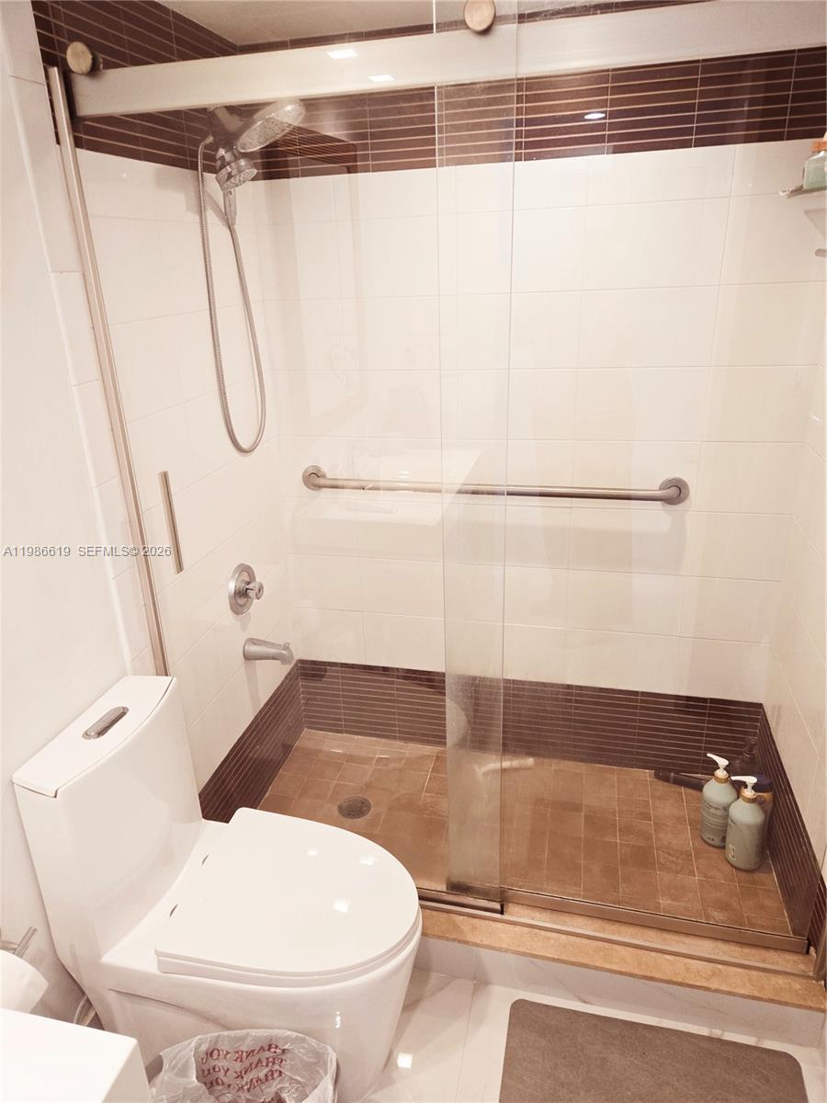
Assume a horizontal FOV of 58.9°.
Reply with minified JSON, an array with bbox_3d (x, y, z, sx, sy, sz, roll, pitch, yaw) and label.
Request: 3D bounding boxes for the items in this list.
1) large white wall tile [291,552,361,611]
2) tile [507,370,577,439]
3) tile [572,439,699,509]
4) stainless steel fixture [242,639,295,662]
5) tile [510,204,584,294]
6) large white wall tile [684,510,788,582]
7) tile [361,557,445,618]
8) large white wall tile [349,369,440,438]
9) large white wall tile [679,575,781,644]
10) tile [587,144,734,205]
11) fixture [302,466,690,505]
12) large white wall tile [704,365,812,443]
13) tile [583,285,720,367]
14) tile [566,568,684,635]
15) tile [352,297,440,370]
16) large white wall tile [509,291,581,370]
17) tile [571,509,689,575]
[{"bbox_3d":[-0.284,0.103,2.425,0.239,0.197,0.011,3,22,14],"label":"large white wall tile"},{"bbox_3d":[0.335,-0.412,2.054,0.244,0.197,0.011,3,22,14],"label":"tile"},{"bbox_3d":[0.623,-0.213,2.057,0.330,0.194,0.011,3,22,14],"label":"tile"},{"bbox_3d":[-0.417,0.295,2.147,0.147,0.073,0.058,3,22,14],"label":"stainless steel fixture"},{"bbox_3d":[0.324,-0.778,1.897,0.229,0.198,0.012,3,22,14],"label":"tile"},{"bbox_3d":[0.909,-0.013,2.053,0.253,0.198,0.012,3,22,14],"label":"large white wall tile"},{"bbox_3d":[-0.022,0.120,2.353,0.303,0.198,0.012,3,22,14],"label":"tile"},{"bbox_3d":[-0.053,-0.433,2.149,0.280,0.197,0.011,3,22,14],"label":"large white wall tile"},{"bbox_3d":[0.920,0.168,2.131,0.247,0.197,0.011,3,22,14],"label":"large white wall tile"},{"bbox_3d":[0.594,-0.911,1.784,0.330,0.110,0.011,3,22,14],"label":"tile"},{"bbox_3d":[0.201,-0.184,2.128,1.146,0.081,0.077,3,22,14],"label":"fixture"},{"bbox_3d":[0.894,-0.381,1.908,0.253,0.198,0.012,3,22,14],"label":"large white wall tile"},{"bbox_3d":[0.608,-0.581,1.913,0.330,0.196,0.011,3,22,14],"label":"tile"},{"bbox_3d":[0.638,0.153,2.200,0.330,0.197,0.011,3,22,14],"label":"tile"},{"bbox_3d":[-0.060,-0.617,2.077,0.280,0.196,0.011,3,22,14],"label":"tile"},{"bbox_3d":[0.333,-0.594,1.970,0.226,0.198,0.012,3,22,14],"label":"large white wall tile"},{"bbox_3d":[0.626,-0.029,2.122,0.331,0.198,0.012,3,22,14],"label":"tile"}]

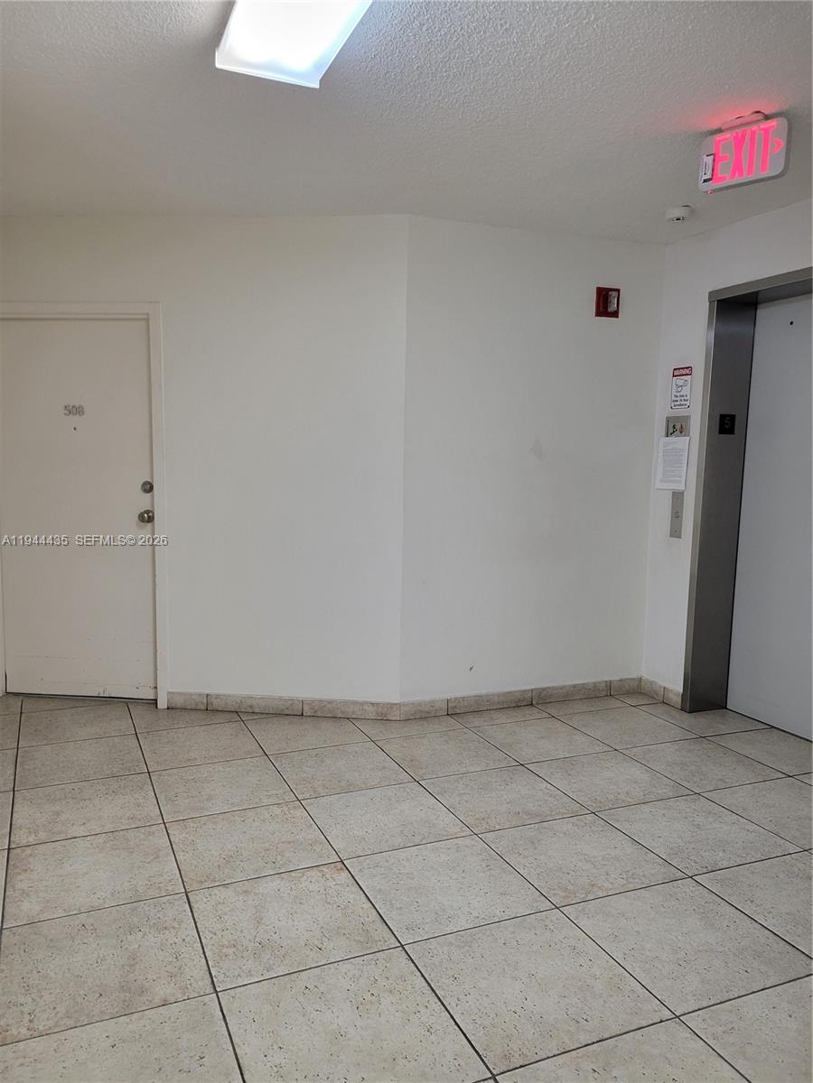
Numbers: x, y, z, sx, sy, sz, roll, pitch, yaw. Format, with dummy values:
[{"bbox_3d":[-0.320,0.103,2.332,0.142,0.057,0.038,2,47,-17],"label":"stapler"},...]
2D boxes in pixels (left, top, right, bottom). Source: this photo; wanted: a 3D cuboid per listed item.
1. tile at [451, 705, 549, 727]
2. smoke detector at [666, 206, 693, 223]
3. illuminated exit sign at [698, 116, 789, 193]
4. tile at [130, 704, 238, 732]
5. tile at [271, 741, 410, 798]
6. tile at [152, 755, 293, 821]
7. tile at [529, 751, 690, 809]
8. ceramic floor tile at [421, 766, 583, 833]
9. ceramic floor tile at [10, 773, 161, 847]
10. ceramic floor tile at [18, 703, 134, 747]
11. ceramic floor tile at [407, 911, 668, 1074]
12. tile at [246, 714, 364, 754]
[{"bbox_3d":[0.484,0.902,4.181,0.495,0.010,0.215,-2,7,-24],"label":"tile"},{"bbox_3d":[1.252,-1.503,3.748,0.120,0.048,0.120,1,6,0],"label":"smoke detector"},{"bbox_3d":[1.146,-1.311,2.749,0.050,0.202,0.290,-5,9,-44],"label":"illuminated exit sign"},{"bbox_3d":[-1.151,0.883,4.195,0.502,0.010,0.502,-2,7,-24],"label":"tile"},{"bbox_3d":[-0.284,0.976,3.478,0.502,0.010,0.502,-2,7,-24],"label":"tile"},{"bbox_3d":[-0.747,0.990,3.276,0.502,0.010,0.502,-2,7,-24],"label":"tile"},{"bbox_3d":[0.832,0.994,3.390,0.495,0.010,0.495,-2,7,-24],"label":"tile"},{"bbox_3d":[0.382,1.021,3.236,0.504,0.010,0.504,-2,7,-24],"label":"ceramic floor tile"},{"bbox_3d":[-1.209,1.004,3.074,0.502,0.010,0.502,-2,7,-24],"label":"ceramic floor tile"},{"bbox_3d":[-1.622,0.901,4.007,0.504,0.010,0.504,-2,7,-24],"label":"ceramic floor tile"},{"bbox_3d":[0.320,1.126,2.082,0.495,0.010,0.495,-2,7,-24],"label":"ceramic floor tile"},{"bbox_3d":[-0.490,0.927,3.954,0.504,0.010,0.504,-2,7,-24],"label":"tile"}]

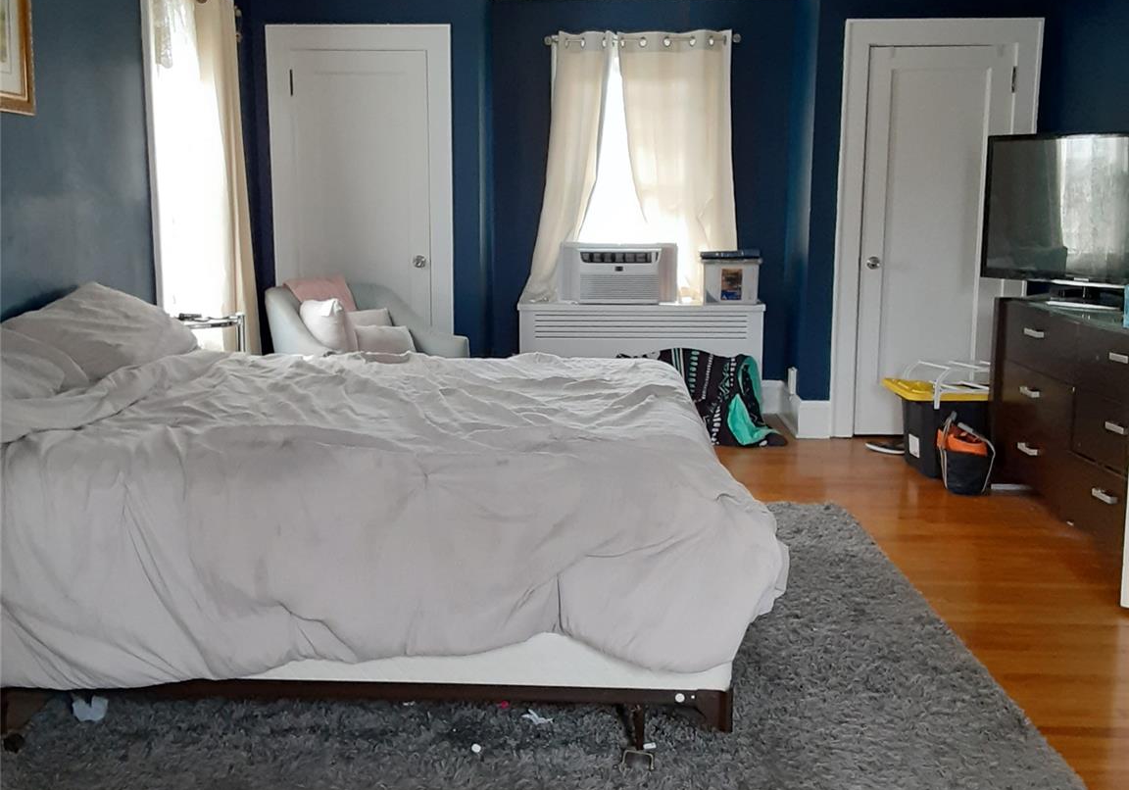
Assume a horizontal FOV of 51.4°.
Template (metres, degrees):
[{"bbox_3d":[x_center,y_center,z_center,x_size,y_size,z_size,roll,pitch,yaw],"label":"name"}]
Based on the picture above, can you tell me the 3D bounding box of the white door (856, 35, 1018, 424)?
[{"bbox_3d":[1.929,-0.779,6.157,0.740,2.030,0.050,0,9,2],"label":"white door"}]

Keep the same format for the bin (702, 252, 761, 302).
[{"bbox_3d":[0.940,-0.681,6.739,0.330,0.302,0.275,0,9,2],"label":"bin"}]

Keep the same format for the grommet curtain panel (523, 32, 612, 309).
[{"bbox_3d":[0.005,-1.296,6.714,0.511,1.522,0.160,0,9,2],"label":"grommet curtain panel"}]

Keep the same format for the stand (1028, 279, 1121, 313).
[{"bbox_3d":[2.161,-0.410,4.783,0.240,0.125,0.430,-6,11,-32],"label":"stand"}]

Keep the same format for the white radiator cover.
[{"bbox_3d":[0.438,-0.196,6.817,1.387,0.685,0.340,0,9,2],"label":"white radiator cover"}]

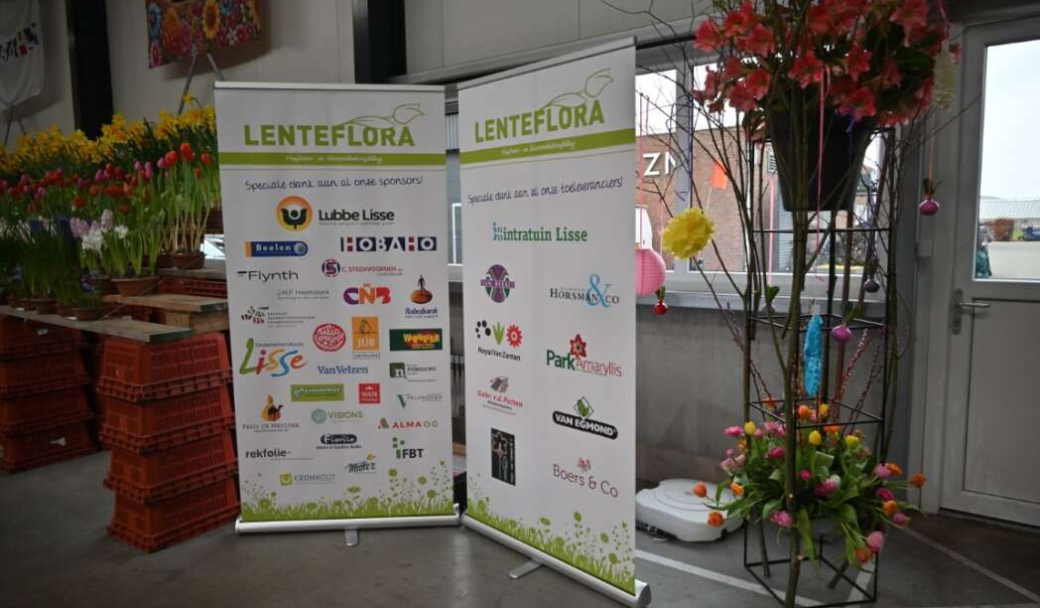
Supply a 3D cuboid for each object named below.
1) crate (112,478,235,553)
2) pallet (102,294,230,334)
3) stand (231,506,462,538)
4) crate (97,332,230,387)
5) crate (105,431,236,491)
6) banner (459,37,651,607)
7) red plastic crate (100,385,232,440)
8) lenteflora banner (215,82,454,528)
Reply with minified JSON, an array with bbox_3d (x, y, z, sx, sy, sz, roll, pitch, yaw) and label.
[{"bbox_3d":[-1.667,0.950,3.361,0.345,0.235,0.485,3,7,33],"label":"crate"},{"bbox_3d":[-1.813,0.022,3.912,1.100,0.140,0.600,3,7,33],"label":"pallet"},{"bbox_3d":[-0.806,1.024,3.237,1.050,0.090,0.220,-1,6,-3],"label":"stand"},{"bbox_3d":[-1.675,0.274,3.289,0.345,0.235,0.485,3,7,33],"label":"crate"},{"bbox_3d":[-1.663,0.725,3.333,0.345,0.235,0.485,3,7,33],"label":"crate"},{"bbox_3d":[0.069,0.074,2.827,0.100,2.040,1.030,-6,8,-42],"label":"banner"},{"bbox_3d":[-1.672,0.501,3.315,0.345,0.235,0.485,3,7,33],"label":"red plastic crate"},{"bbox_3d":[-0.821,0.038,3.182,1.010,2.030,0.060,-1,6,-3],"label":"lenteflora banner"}]

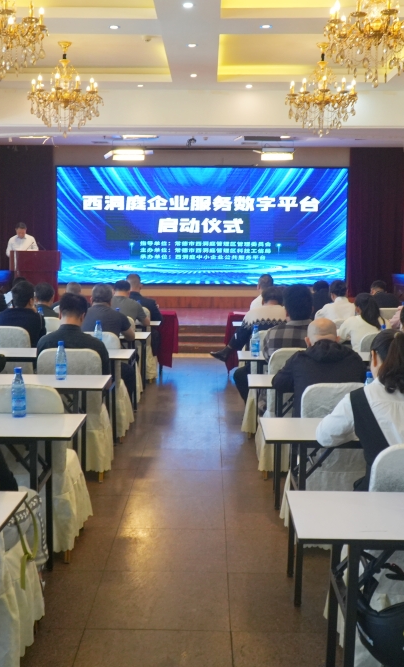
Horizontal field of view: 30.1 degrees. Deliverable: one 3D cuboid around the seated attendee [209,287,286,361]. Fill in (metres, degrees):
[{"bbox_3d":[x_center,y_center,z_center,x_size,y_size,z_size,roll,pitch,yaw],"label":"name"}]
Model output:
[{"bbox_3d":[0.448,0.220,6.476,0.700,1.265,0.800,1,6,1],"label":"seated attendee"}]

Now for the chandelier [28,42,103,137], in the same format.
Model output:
[{"bbox_3d":[-1.539,-2.736,8.454,0.850,1.040,0.850,1,6,1],"label":"chandelier"}]

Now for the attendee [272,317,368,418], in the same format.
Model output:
[{"bbox_3d":[0.640,0.500,4.293,0.540,1.194,0.780,0,6,-2],"label":"attendee"}]

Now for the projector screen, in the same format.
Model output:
[{"bbox_3d":[0.004,-2.075,14.461,5.670,2.300,0.120,1,6,1],"label":"projector screen"}]

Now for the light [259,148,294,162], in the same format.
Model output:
[{"bbox_3d":[1.355,-3.200,13.413,0.600,0.219,0.280,1,6,1],"label":"light"}]

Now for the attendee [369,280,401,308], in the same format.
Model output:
[{"bbox_3d":[2.061,-0.037,8.876,0.520,1.230,0.750,1,6,1],"label":"attendee"}]

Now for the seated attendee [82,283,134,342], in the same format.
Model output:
[{"bbox_3d":[-0.777,0.198,6.399,0.530,1.260,0.750,1,6,1],"label":"seated attendee"}]

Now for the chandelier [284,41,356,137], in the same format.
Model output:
[{"bbox_3d":[1.206,-2.452,7.568,0.750,0.910,0.750,1,6,1],"label":"chandelier"}]

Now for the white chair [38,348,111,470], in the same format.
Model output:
[{"bbox_3d":[-0.853,0.518,5.127,0.470,0.900,0.550,1,6,1],"label":"white chair"}]

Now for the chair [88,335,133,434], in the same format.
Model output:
[{"bbox_3d":[-0.841,0.400,6.210,0.470,0.900,0.550,1,6,1],"label":"chair"}]

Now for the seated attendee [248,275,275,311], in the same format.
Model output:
[{"bbox_3d":[0.752,-0.064,8.988,0.480,1.287,0.780,0,6,-2],"label":"seated attendee"}]

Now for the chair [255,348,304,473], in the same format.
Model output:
[{"bbox_3d":[0.620,0.538,5.333,0.500,0.890,0.600,1,6,1],"label":"chair"}]

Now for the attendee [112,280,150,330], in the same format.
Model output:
[{"bbox_3d":[-0.799,0.055,7.965,0.500,1.249,0.780,1,6,3],"label":"attendee"}]

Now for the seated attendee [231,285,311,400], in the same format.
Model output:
[{"bbox_3d":[0.545,0.303,5.438,0.600,1.325,0.820,1,6,1],"label":"seated attendee"}]

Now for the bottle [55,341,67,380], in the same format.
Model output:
[{"bbox_3d":[-0.858,0.165,4.565,0.067,0.231,0.067,1,6,1],"label":"bottle"}]

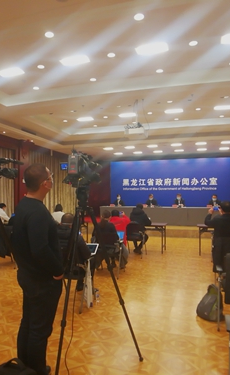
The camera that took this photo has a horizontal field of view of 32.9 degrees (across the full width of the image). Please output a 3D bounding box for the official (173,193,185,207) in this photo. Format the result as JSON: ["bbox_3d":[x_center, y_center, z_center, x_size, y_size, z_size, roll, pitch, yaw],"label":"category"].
[{"bbox_3d":[2.742,0.918,16.581,0.520,1.300,0.750,-2,-1,14],"label":"official"}]

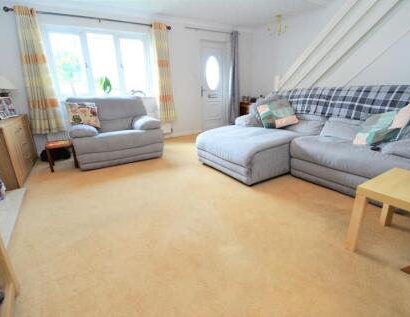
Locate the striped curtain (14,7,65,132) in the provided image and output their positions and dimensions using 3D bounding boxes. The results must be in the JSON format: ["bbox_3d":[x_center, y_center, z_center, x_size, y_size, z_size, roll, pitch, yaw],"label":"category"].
[{"bbox_3d":[-2.757,-1.360,3.264,0.425,1.900,0.120,-12,20,-30],"label":"striped curtain"}]

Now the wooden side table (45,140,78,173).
[{"bbox_3d":[-1.975,-0.052,2.764,0.290,0.385,0.330,-12,20,-30],"label":"wooden side table"}]

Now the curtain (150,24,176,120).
[{"bbox_3d":[-0.859,-1.795,4.357,0.370,1.970,0.120,-12,20,-30],"label":"curtain"}]

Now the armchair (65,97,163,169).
[{"bbox_3d":[-1.416,-0.489,3.172,1.170,0.930,0.960,-12,20,-30],"label":"armchair"}]

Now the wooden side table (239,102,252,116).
[{"bbox_3d":[1.196,-1.187,5.555,0.480,0.700,0.420,-12,20,-30],"label":"wooden side table"}]

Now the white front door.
[{"bbox_3d":[0.273,-1.849,5.230,0.800,2.160,0.100,-12,20,-30],"label":"white front door"}]

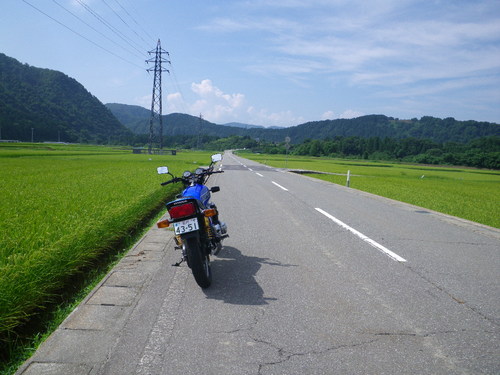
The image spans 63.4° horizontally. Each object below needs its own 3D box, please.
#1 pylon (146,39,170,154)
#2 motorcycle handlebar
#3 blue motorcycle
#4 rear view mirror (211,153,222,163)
[{"bbox_3d":[-28.694,-28.088,126.522,7.400,35.950,4.200,3,5,0],"label":"pylon"},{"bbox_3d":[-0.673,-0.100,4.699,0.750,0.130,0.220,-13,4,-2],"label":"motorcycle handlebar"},{"bbox_3d":[-0.575,0.313,4.790,0.790,1.280,2.100,-13,4,2],"label":"blue motorcycle"},{"bbox_3d":[-0.381,-0.339,4.702,0.135,0.100,0.050,-12,4,7],"label":"rear view mirror"}]

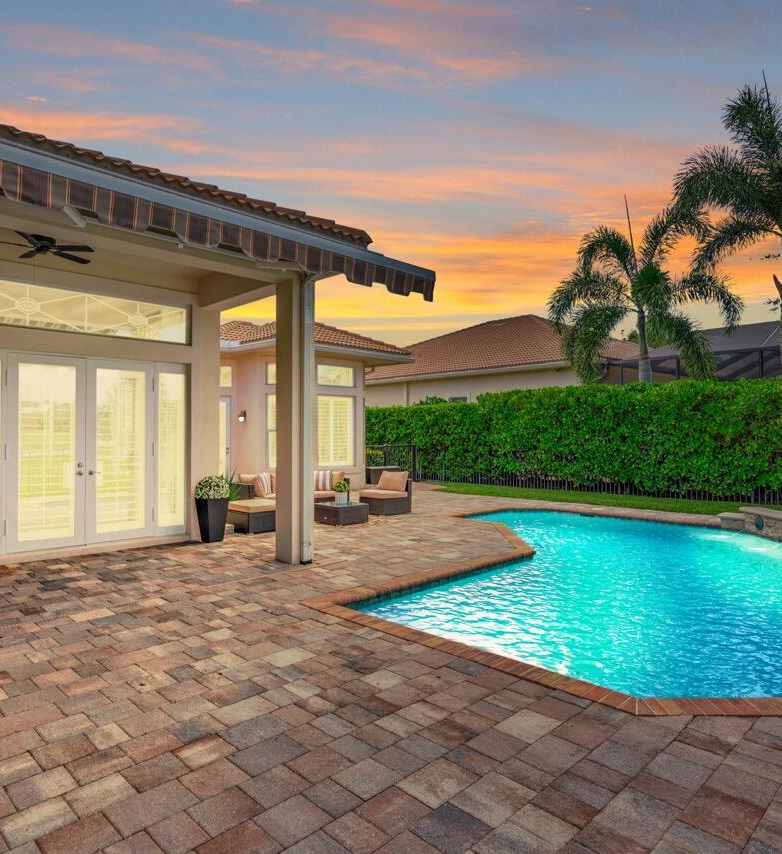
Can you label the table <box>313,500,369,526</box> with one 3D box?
[{"bbox_3d":[-0.870,1.511,10.619,0.681,0.305,0.681,0,-1,44],"label":"table"}]

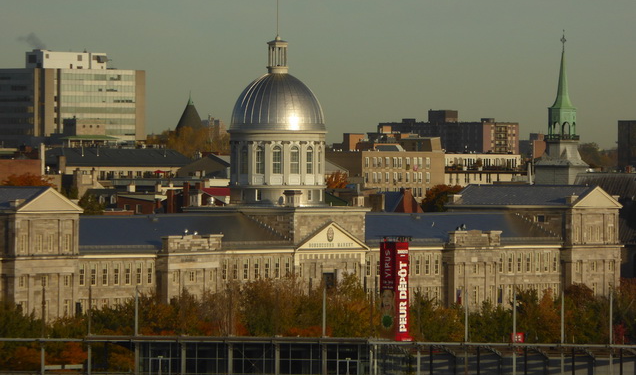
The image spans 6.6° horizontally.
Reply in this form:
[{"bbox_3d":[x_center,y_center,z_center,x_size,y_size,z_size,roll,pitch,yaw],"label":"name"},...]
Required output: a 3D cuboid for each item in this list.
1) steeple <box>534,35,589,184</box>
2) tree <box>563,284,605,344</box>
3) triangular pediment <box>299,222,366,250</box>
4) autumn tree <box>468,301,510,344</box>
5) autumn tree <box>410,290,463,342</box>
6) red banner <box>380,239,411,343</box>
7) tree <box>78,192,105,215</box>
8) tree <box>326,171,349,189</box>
[{"bbox_3d":[40.070,-12.670,907.000,6.400,25.400,6.400,0,0,33],"label":"steeple"},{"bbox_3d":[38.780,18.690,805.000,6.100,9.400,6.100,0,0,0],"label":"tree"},{"bbox_3d":[2.250,7.110,800.000,1.500,4.400,19.500,0,0,33],"label":"triangular pediment"},{"bbox_3d":[24.640,19.690,792.000,6.000,7.300,6.000,0,0,0],"label":"autumn tree"},{"bbox_3d":[17.020,18.800,785.000,7.400,8.300,7.000,0,0,0],"label":"autumn tree"},{"bbox_3d":[11.040,14.720,780.000,2.800,14.800,2.900,0,0,39],"label":"red banner"},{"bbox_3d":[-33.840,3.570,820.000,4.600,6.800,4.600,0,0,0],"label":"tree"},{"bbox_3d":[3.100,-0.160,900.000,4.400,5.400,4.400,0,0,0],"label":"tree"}]

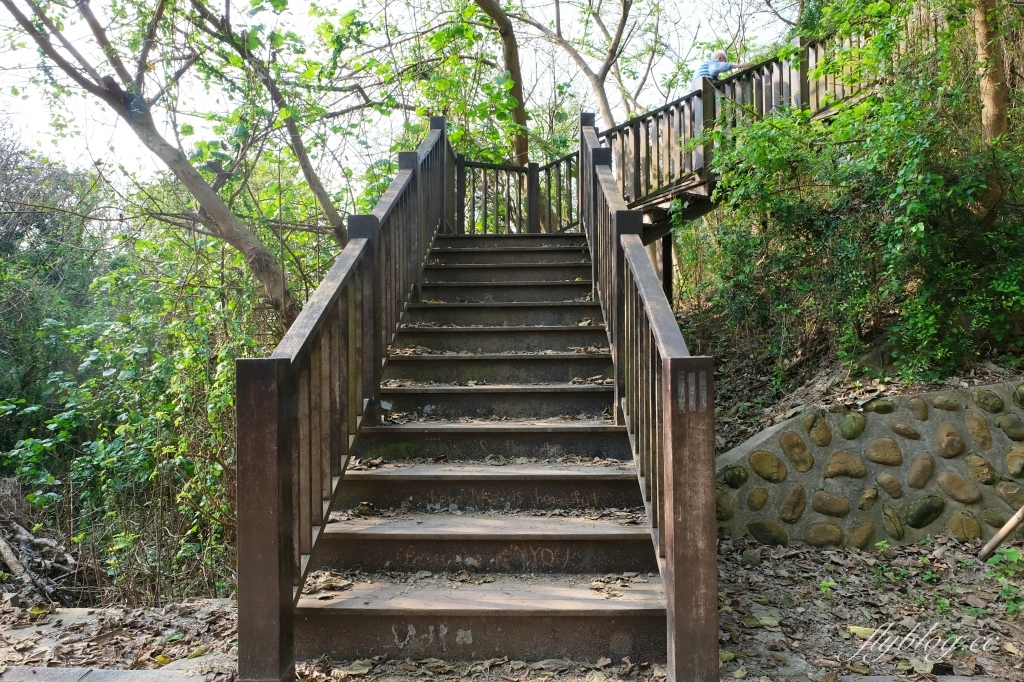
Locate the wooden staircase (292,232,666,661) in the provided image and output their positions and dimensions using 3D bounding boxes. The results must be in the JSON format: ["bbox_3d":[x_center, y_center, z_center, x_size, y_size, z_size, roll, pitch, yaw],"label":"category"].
[{"bbox_3d":[-0.064,0.093,4.263,1.350,2.105,3.718,-1,-1,2],"label":"wooden staircase"}]

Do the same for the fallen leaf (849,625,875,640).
[{"bbox_3d":[1.339,1.101,2.606,0.100,0.025,0.070,-1,-1,2],"label":"fallen leaf"}]

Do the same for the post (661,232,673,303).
[{"bbox_3d":[1.572,-0.713,6.900,0.100,0.900,0.100,-1,-1,2],"label":"post"}]

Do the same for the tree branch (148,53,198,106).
[{"bbox_3d":[-2.397,-1.860,4.850,0.065,0.500,0.065,37,-12,0],"label":"tree branch"}]

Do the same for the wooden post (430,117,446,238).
[{"bbox_3d":[-0.665,-1.484,6.154,0.127,1.090,0.127,-1,-1,2],"label":"wooden post"}]

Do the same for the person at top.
[{"bbox_3d":[2.093,-2.268,6.988,0.620,1.420,0.450,0,-1,-22],"label":"person at top"}]

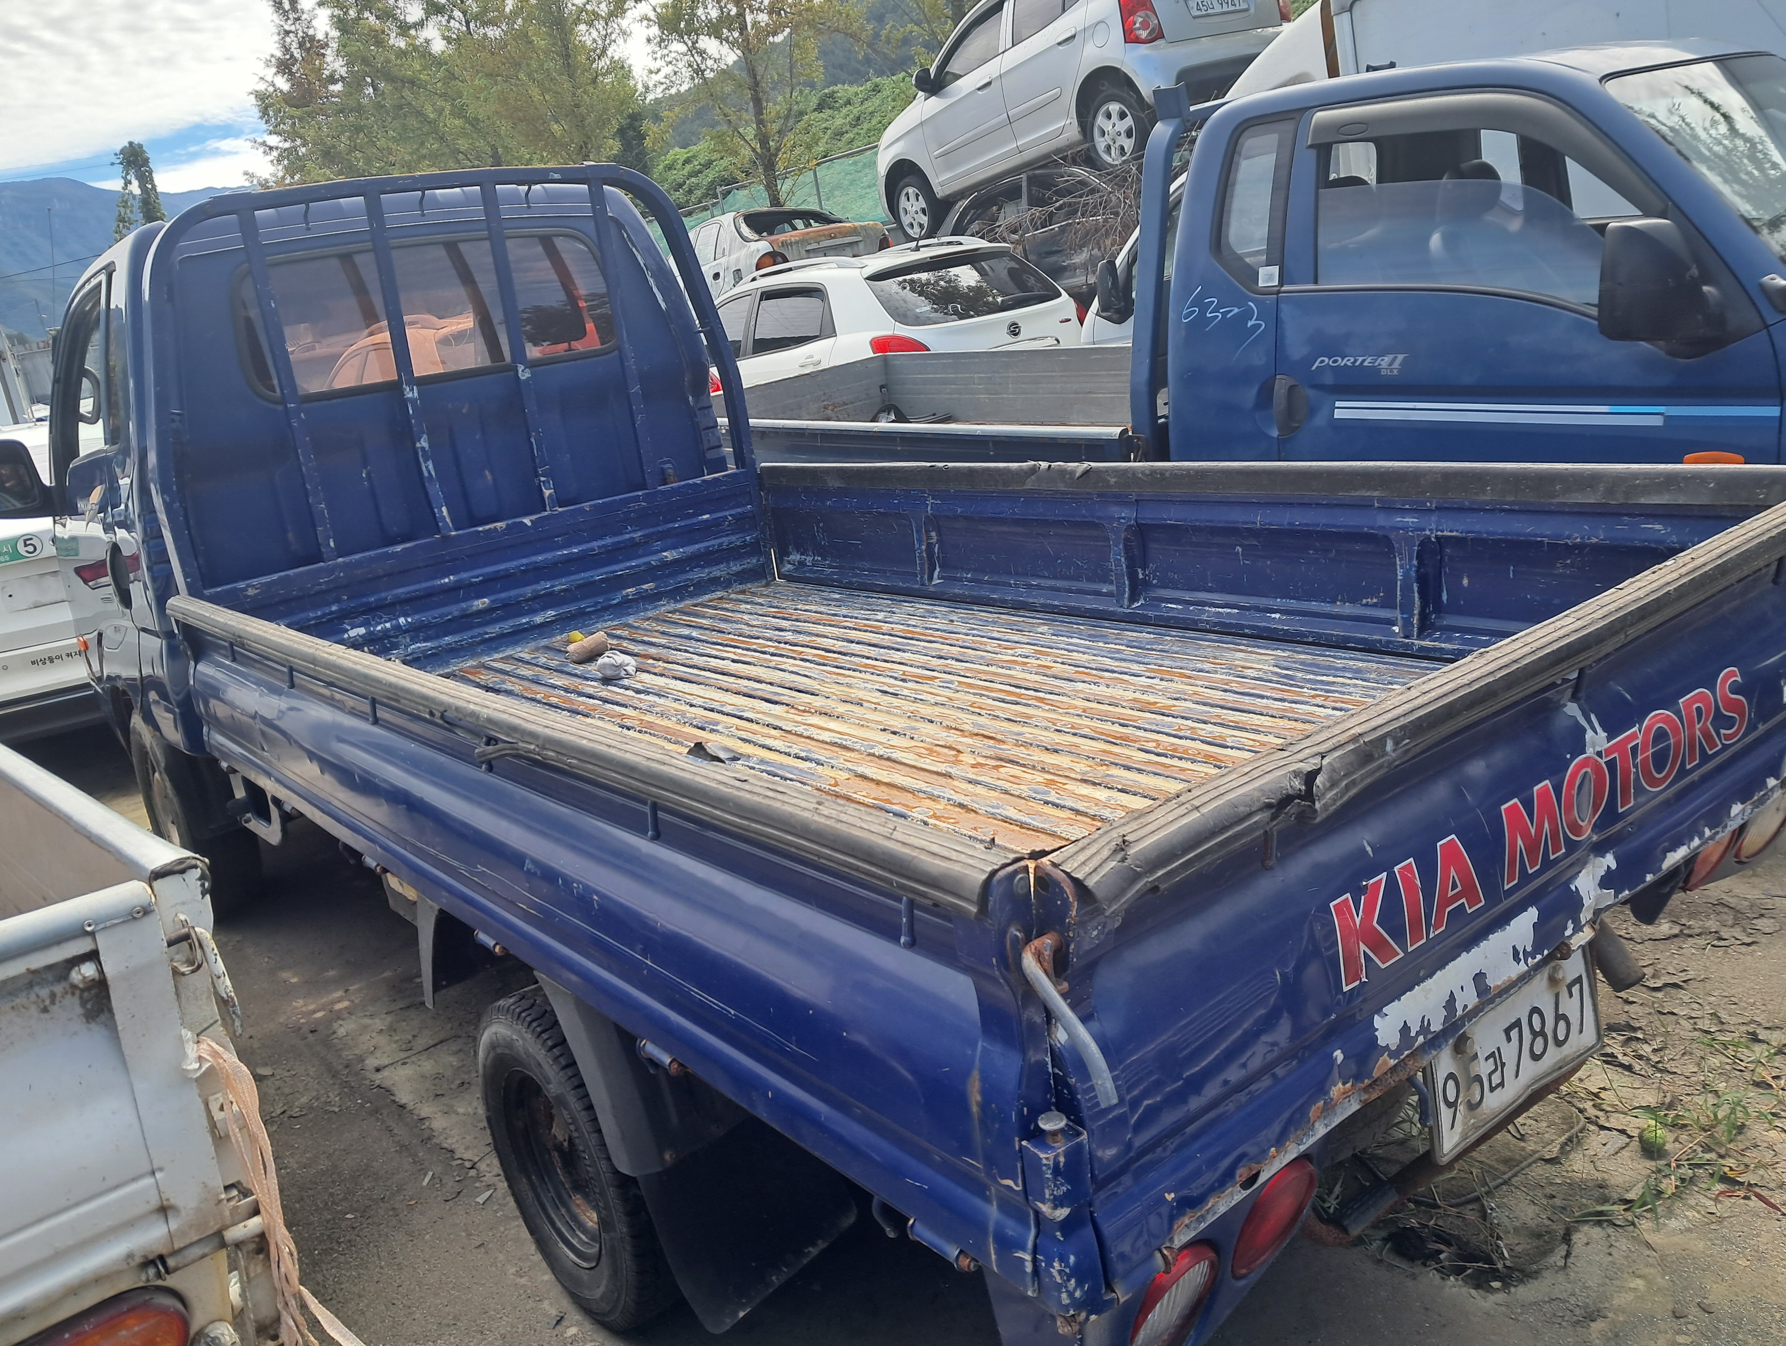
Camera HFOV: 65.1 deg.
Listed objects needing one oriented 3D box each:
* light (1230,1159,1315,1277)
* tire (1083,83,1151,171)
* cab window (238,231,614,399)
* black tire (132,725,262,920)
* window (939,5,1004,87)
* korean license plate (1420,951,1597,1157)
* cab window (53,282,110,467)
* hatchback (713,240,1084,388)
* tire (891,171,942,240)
[{"bbox_3d":[0.387,0.547,1.413,0.142,0.088,0.035,-19,18,-35],"label":"light"},{"bbox_3d":[1.493,-3.582,9.284,0.170,0.560,0.560,-22,15,-30],"label":"tire"},{"bbox_3d":[-1.215,-0.967,3.747,1.010,0.350,0.050,-19,18,-35],"label":"cab window"},{"bbox_3d":[-2.178,0.457,4.396,0.200,0.650,0.650,-19,18,-35],"label":"black tire"},{"bbox_3d":[0.565,-4.537,10.146,0.060,0.370,0.800,1,3,-33],"label":"window"},{"bbox_3d":[0.742,0.446,1.651,0.345,0.160,0.020,-18,18,-32],"label":"korean license plate"},{"bbox_3d":[-2.248,-0.802,3.861,0.060,0.490,0.830,-4,9,-38],"label":"cab window"},{"bbox_3d":[-0.360,-2.500,11.500,1.850,1.680,4.400,-17,17,-30],"label":"hatchback"},{"bbox_3d":[0.190,-3.707,11.260,0.170,0.560,0.560,-22,15,-30],"label":"tire"}]

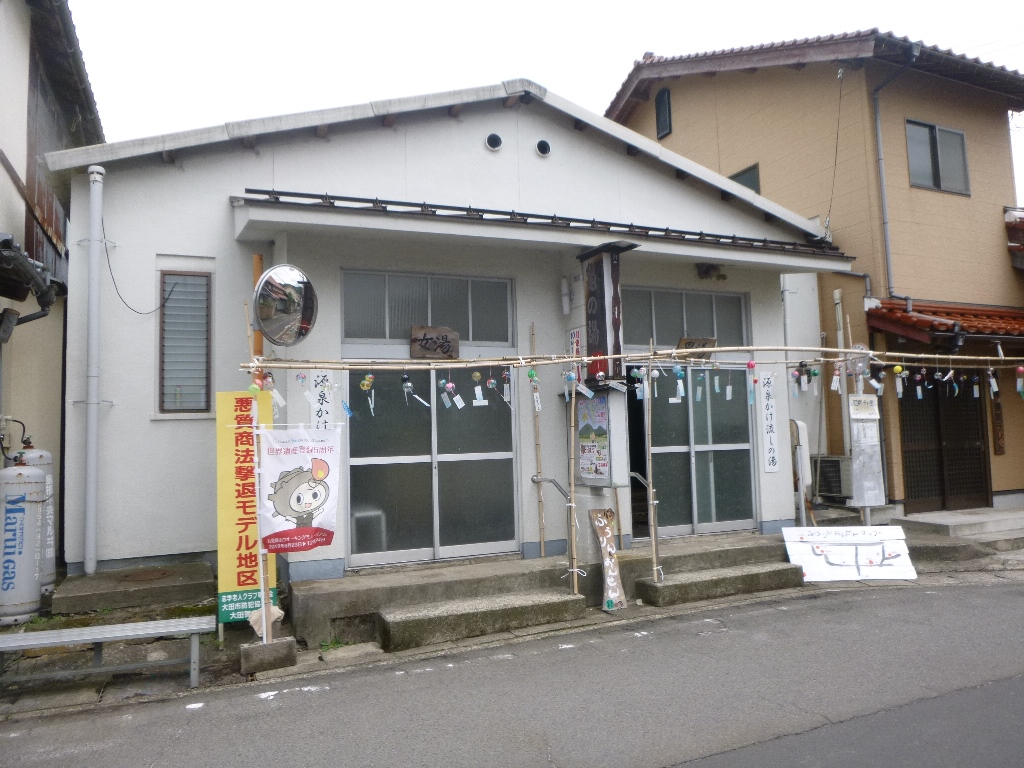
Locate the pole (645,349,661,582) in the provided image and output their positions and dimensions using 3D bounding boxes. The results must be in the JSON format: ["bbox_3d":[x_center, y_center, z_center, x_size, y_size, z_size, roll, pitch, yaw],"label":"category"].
[{"bbox_3d":[1.282,0.684,6.734,0.050,2.210,0.045,1,-5,-21],"label":"pole"}]

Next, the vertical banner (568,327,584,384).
[{"bbox_3d":[0.606,-0.252,7.072,0.020,0.530,0.200,0,-4,-21],"label":"vertical banner"}]

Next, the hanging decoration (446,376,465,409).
[{"bbox_3d":[-0.463,0.067,6.004,0.150,0.270,0.090,0,-4,-21],"label":"hanging decoration"}]

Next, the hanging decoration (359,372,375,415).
[{"bbox_3d":[-1.171,0.087,5.985,0.117,0.353,0.090,0,-4,-21],"label":"hanging decoration"}]

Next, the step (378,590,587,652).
[{"bbox_3d":[-0.208,1.930,6.076,1.700,0.220,0.305,0,-4,-21],"label":"step"}]

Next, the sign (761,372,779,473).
[{"bbox_3d":[2.876,0.427,8.238,0.180,1.110,0.020,0,-4,-21],"label":"sign"}]

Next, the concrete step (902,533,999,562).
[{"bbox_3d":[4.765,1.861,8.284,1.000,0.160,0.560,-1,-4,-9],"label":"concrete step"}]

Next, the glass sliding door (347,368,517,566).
[{"bbox_3d":[-0.714,0.724,6.855,1.660,1.800,0.090,0,-4,-21],"label":"glass sliding door"}]

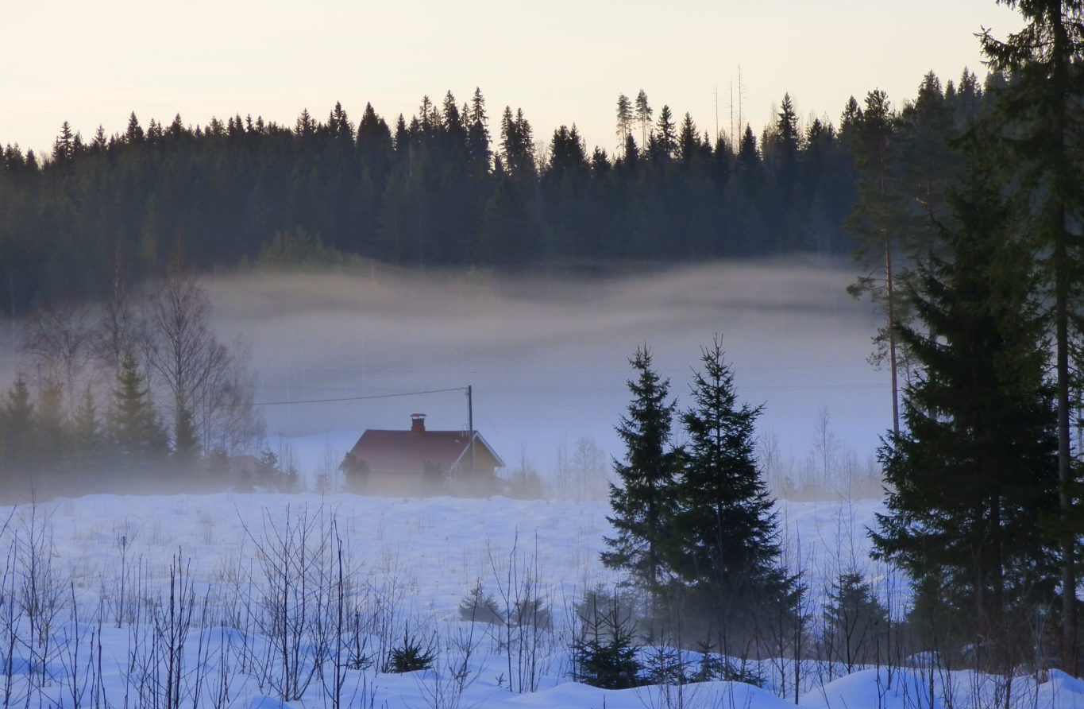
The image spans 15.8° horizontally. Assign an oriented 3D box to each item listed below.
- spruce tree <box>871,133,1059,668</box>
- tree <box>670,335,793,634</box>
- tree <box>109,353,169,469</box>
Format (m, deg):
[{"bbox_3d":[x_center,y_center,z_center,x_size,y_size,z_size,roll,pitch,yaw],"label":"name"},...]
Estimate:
[{"bbox_3d":[9.186,1.002,85.000,4.100,11.600,4.100,-1,1,0],"label":"spruce tree"},{"bbox_3d":[4.342,2.999,90.000,2.800,6.800,2.800,-1,1,0],"label":"tree"},{"bbox_3d":[-23.172,3.700,225.000,3.300,7.600,3.300,-1,1,0],"label":"tree"}]

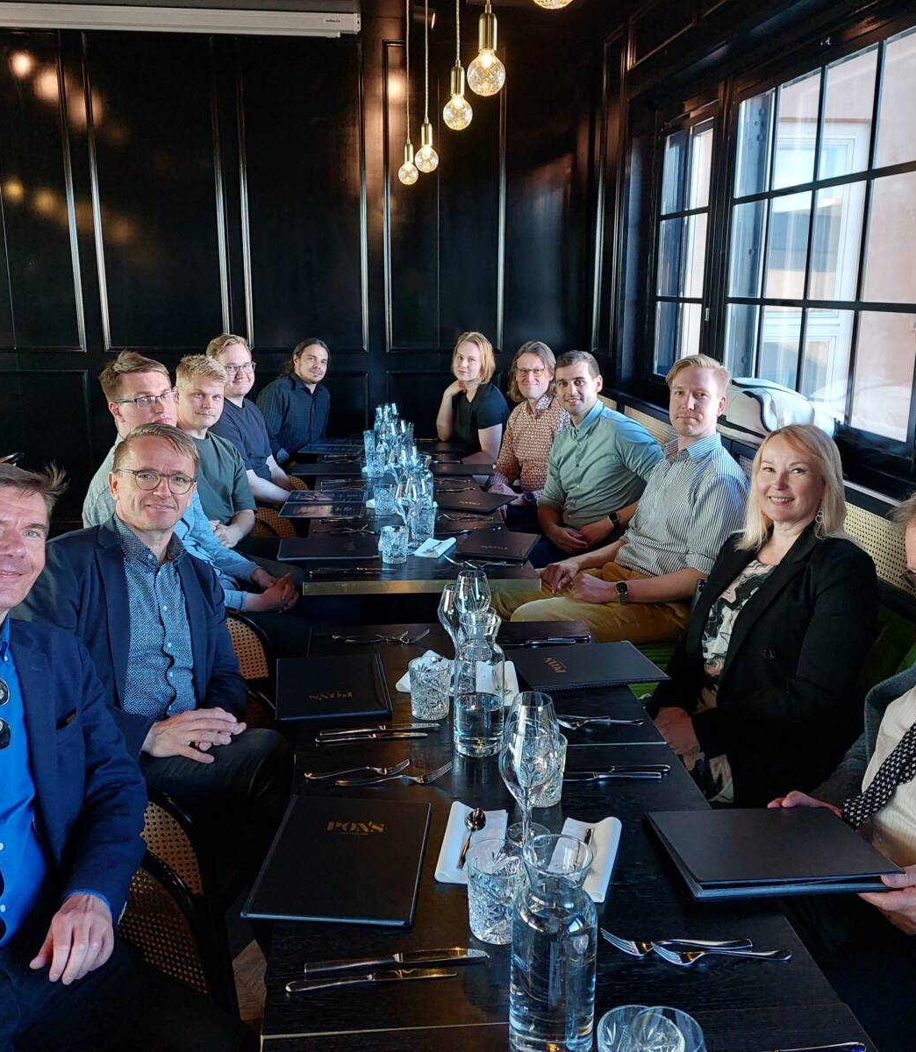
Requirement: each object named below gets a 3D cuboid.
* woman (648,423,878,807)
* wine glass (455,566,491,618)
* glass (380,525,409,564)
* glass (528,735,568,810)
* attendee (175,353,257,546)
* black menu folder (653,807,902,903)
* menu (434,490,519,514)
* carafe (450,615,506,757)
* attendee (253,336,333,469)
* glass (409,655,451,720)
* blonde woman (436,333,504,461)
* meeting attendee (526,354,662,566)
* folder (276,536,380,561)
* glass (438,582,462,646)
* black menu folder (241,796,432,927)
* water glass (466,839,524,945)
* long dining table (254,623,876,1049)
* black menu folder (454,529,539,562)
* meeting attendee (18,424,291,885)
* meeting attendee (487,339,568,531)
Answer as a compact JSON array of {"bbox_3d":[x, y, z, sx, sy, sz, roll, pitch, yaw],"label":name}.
[{"bbox_3d":[0.632,0.417,2.265,0.750,1.290,0.520,-6,15,-23],"label":"woman"},{"bbox_3d":[0.032,0.213,2.243,0.082,0.210,0.082,2,14,5],"label":"wine glass"},{"bbox_3d":[-0.199,0.060,3.082,0.085,0.102,0.085,2,14,5],"label":"glass"},{"bbox_3d":[0.144,0.415,1.652,0.085,0.102,0.085,2,14,5],"label":"glass"},{"bbox_3d":[-0.685,0.122,3.219,0.800,1.341,0.530,11,18,34],"label":"attendee"},{"bbox_3d":[0.484,0.502,1.519,0.310,0.030,0.230,0,8,-6],"label":"black menu folder"},{"bbox_3d":[0.075,-0.089,3.871,0.232,0.015,0.318,6,15,22],"label":"menu"},{"bbox_3d":[0.042,0.299,1.822,0.096,0.245,0.096,2,14,5],"label":"carafe"},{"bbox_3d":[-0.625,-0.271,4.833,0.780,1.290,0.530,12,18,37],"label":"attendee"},{"bbox_3d":[-0.058,0.333,1.979,0.085,0.103,0.085,2,14,5],"label":"glass"},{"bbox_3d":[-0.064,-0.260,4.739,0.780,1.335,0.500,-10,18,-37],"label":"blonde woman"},{"bbox_3d":[0.288,0.054,3.533,0.800,1.346,0.550,-12,19,-40],"label":"meeting attendee"},{"bbox_3d":[-0.409,0.066,3.102,0.310,0.016,0.230,-1,15,-6],"label":"folder"},{"bbox_3d":[0.003,0.236,2.061,0.083,0.225,0.083,-1,15,-6],"label":"glass"},{"bbox_3d":[-0.168,0.497,1.465,0.230,0.015,0.310,2,15,3],"label":"black menu folder"},{"bbox_3d":[0.050,0.494,1.305,0.079,0.107,0.079,-1,15,-6],"label":"water glass"},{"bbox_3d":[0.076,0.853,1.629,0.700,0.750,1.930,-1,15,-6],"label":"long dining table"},{"bbox_3d":[0.138,0.064,3.256,0.232,0.015,0.318,4,14,14],"label":"black menu folder"},{"bbox_3d":[-0.565,0.417,2.297,0.750,1.290,0.560,9,16,31],"label":"meeting attendee"},{"bbox_3d":[0.214,-0.104,4.190,0.750,1.360,0.520,-11,18,-38],"label":"meeting attendee"}]

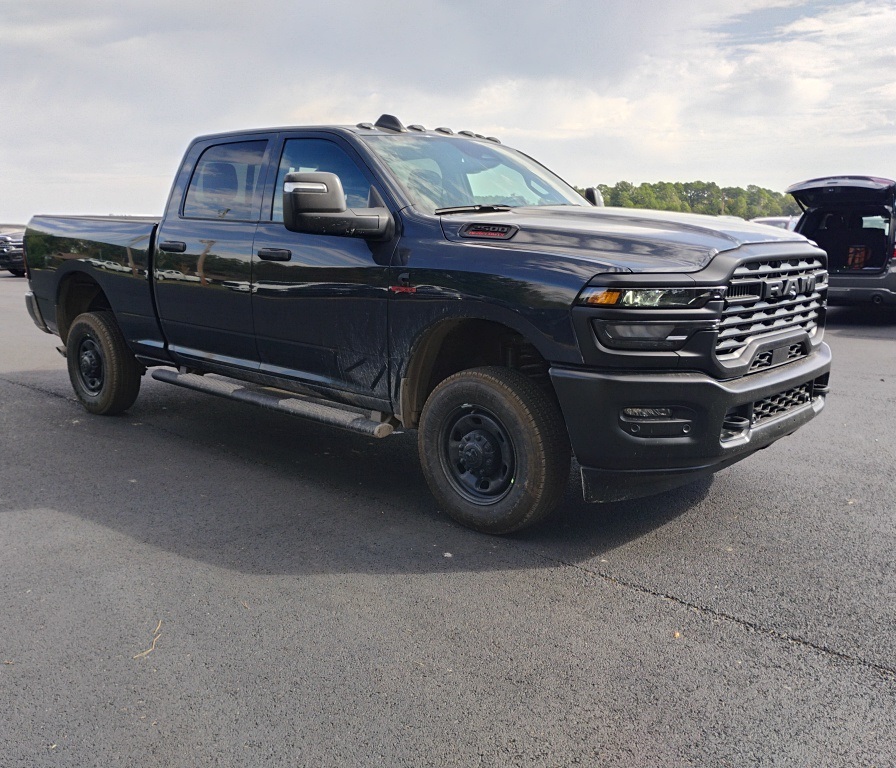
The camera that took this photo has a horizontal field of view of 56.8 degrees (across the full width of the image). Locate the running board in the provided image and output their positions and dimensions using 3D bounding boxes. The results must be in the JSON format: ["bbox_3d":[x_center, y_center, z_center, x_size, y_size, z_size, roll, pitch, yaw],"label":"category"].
[{"bbox_3d":[-1.132,0.086,4.880,2.280,0.110,0.190,10,14,41],"label":"running board"}]

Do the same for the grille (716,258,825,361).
[{"bbox_3d":[1.498,-0.361,3.747,0.170,0.410,1.280,10,14,41],"label":"grille"}]

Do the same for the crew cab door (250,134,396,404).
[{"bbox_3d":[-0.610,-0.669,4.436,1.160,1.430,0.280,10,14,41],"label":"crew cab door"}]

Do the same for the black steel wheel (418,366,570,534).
[{"bbox_3d":[0.209,0.306,3.897,0.775,0.775,0.260,10,14,41],"label":"black steel wheel"}]

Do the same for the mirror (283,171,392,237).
[{"bbox_3d":[-0.521,-0.850,3.916,0.320,0.285,0.380,10,14,41],"label":"mirror"}]

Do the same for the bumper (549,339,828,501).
[{"bbox_3d":[1.327,0.121,3.996,0.670,0.580,2.000,10,14,41],"label":"bumper"}]

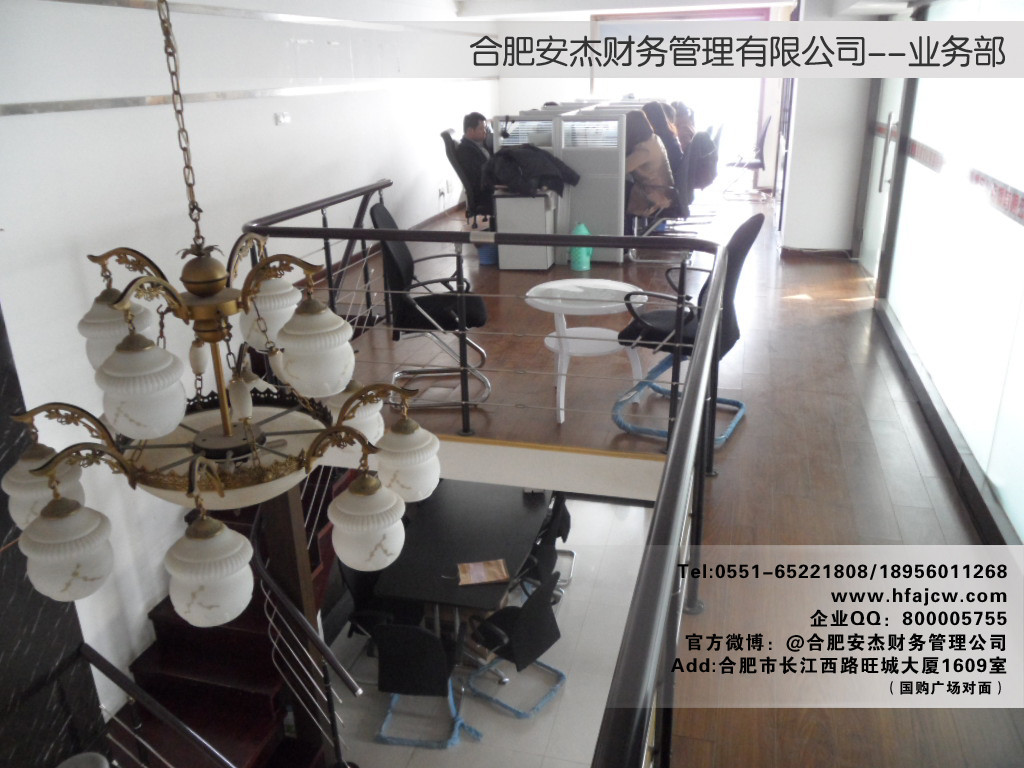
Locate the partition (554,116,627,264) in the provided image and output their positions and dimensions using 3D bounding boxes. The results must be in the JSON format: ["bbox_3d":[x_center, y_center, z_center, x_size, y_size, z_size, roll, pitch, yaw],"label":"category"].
[{"bbox_3d":[0.671,-1.656,6.832,0.631,1.225,0.060,4,22,15],"label":"partition"}]

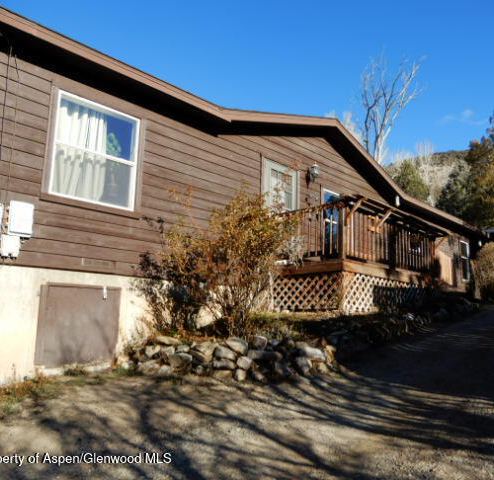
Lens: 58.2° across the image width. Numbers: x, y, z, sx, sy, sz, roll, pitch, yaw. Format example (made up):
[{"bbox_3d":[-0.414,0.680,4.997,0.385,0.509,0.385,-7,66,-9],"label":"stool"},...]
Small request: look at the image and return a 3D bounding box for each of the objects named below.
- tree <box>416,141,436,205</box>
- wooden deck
[{"bbox_3d":[16.137,-4.643,40.000,2.000,8.800,2.000,1,-9,0],"label":"tree"},{"bbox_3d":[2.355,0.580,9.075,2.172,1.815,3.998,-7,-12,42],"label":"wooden deck"}]

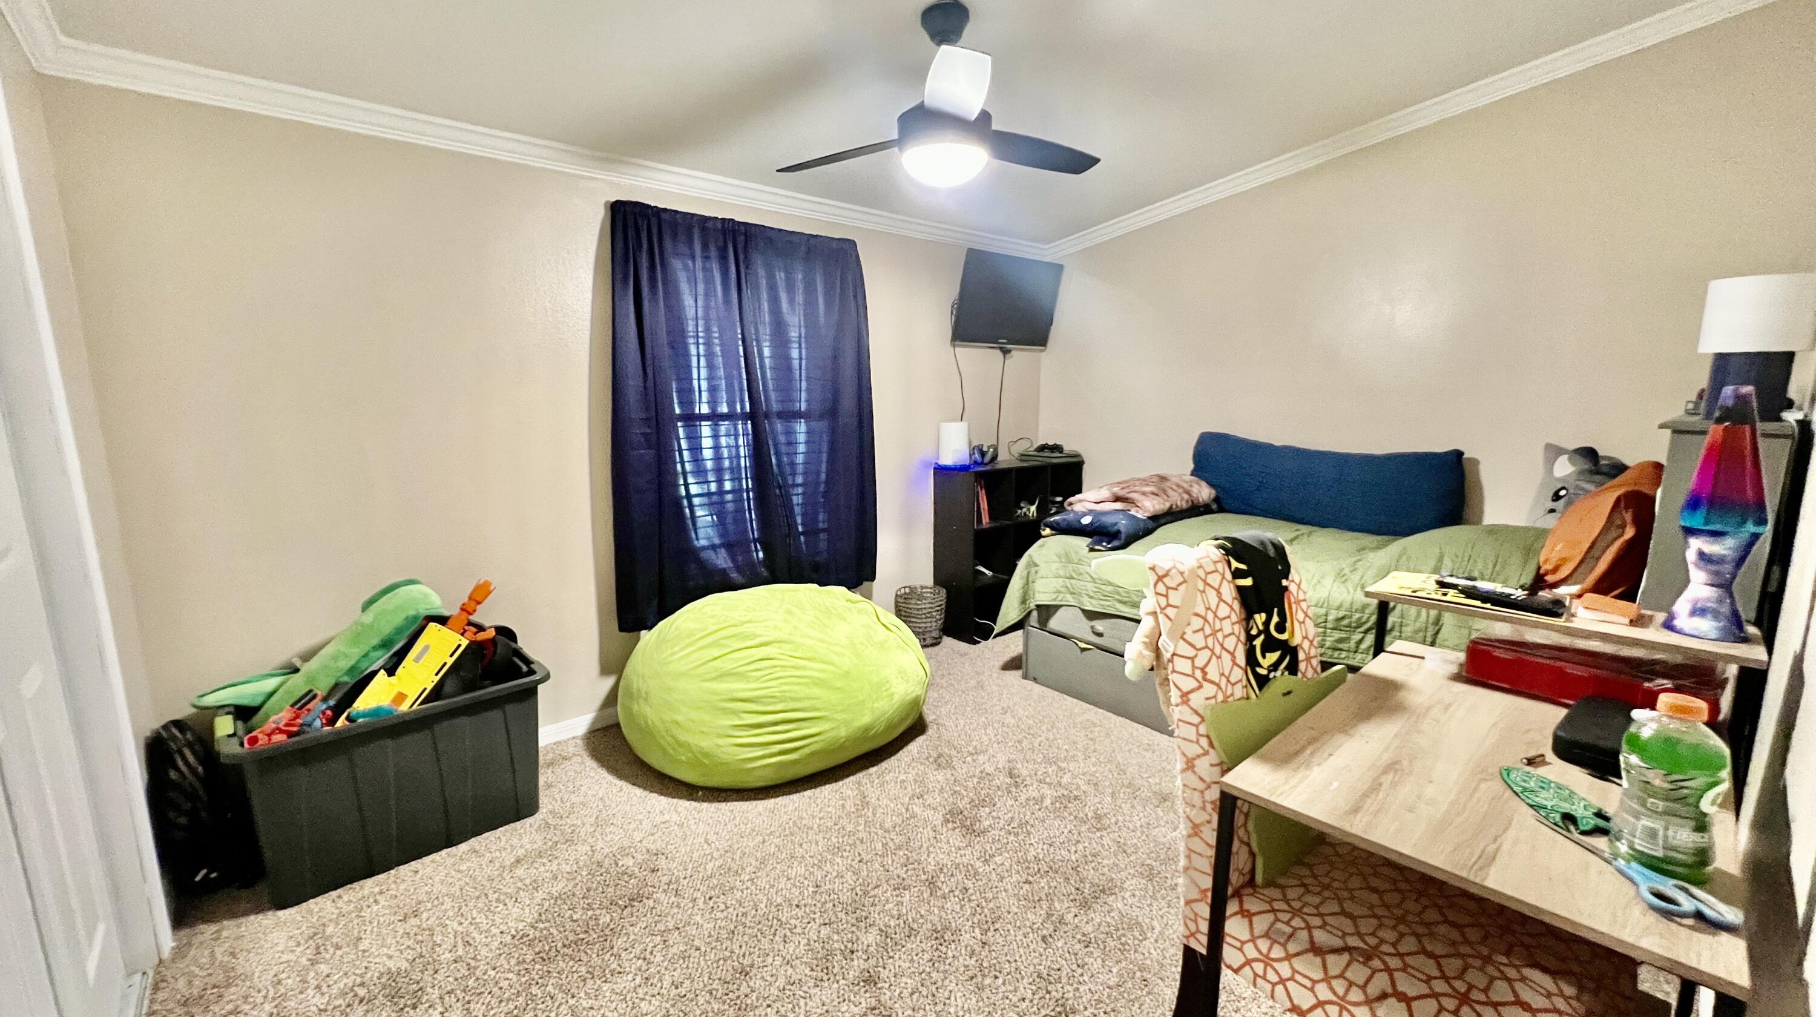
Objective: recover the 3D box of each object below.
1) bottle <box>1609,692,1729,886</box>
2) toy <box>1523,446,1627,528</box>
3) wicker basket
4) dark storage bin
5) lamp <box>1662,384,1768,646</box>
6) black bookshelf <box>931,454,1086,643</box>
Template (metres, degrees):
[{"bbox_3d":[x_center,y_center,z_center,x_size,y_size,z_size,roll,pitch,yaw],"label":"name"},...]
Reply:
[{"bbox_3d":[0.880,0.316,0.779,0.079,0.209,0.079,-8,12,-41],"label":"bottle"},{"bbox_3d":[2.249,-0.026,2.281,0.250,0.350,0.280,1,9,8],"label":"toy"},{"bbox_3d":[0.090,0.577,3.635,0.270,0.270,0.270,1,9,3],"label":"wicker basket"},{"bbox_3d":[-1.514,0.738,2.034,0.715,0.460,0.500,-9,12,-43],"label":"dark storage bin"},{"bbox_3d":[1.430,0.005,1.194,0.103,0.435,0.103,-8,12,-41],"label":"lamp"},{"bbox_3d":[0.587,0.205,3.918,0.916,0.915,0.304,-8,12,-41],"label":"black bookshelf"}]

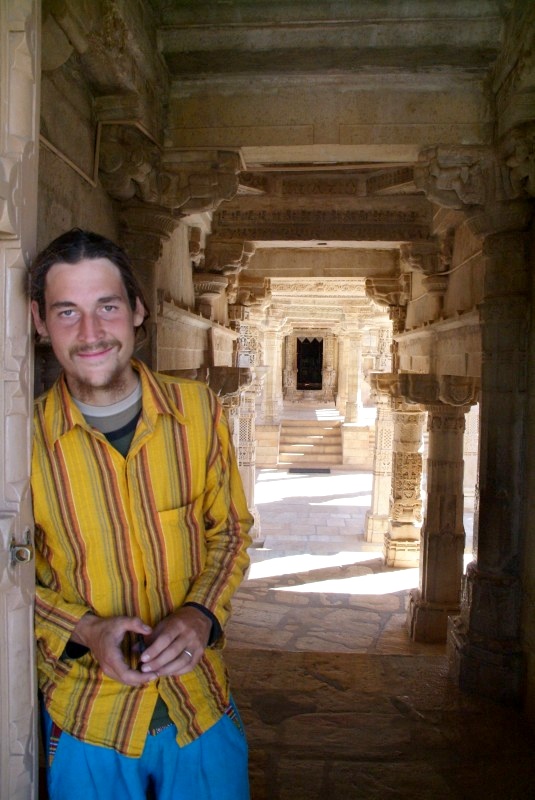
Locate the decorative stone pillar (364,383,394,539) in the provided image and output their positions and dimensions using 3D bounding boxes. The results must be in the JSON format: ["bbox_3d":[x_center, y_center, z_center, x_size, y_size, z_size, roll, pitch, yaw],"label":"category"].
[{"bbox_3d":[1.155,0.606,5.991,0.380,1.529,0.380,0,3,4],"label":"decorative stone pillar"}]

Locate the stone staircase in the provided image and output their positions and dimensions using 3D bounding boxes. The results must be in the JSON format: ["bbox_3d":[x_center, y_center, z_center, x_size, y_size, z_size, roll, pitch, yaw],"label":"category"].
[{"bbox_3d":[0.786,0.756,10.867,1.073,0.682,1.423,0,3,4],"label":"stone staircase"}]

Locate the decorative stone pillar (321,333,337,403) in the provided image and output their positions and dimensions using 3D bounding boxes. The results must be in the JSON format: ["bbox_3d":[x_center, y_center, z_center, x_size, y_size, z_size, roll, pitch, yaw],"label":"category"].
[{"bbox_3d":[1.508,-0.816,14.912,0.374,1.696,0.320,0,3,4],"label":"decorative stone pillar"}]

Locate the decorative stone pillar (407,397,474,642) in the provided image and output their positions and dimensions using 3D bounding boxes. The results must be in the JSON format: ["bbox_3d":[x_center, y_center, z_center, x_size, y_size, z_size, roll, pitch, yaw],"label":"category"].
[{"bbox_3d":[1.120,0.736,3.884,0.420,1.506,0.420,0,3,4],"label":"decorative stone pillar"}]

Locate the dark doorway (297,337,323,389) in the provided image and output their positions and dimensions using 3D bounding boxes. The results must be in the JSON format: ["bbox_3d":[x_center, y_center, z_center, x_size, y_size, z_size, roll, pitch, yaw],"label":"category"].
[{"bbox_3d":[1.076,-0.923,15.134,0.628,1.319,0.180,0,3,4],"label":"dark doorway"}]

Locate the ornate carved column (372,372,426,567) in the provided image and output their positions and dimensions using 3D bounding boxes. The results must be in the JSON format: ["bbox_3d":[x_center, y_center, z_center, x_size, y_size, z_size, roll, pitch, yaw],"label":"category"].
[{"bbox_3d":[1.221,0.587,5.237,0.480,1.653,0.460,0,3,4],"label":"ornate carved column"}]

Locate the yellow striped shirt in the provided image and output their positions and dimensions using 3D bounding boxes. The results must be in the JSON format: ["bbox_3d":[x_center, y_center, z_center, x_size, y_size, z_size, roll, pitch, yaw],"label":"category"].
[{"bbox_3d":[-0.240,0.283,1.100,0.460,0.710,0.290,-3,3,-5],"label":"yellow striped shirt"}]

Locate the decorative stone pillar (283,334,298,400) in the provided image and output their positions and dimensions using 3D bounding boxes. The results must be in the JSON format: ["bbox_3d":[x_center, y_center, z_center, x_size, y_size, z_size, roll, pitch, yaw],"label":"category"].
[{"bbox_3d":[0.552,-0.801,14.974,0.335,1.641,0.320,0,3,4],"label":"decorative stone pillar"}]

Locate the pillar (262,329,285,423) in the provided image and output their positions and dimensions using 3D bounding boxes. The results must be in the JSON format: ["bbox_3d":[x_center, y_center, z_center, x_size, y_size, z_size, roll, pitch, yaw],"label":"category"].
[{"bbox_3d":[0.113,-0.435,10.851,0.360,1.692,0.360,0,3,4],"label":"pillar"}]

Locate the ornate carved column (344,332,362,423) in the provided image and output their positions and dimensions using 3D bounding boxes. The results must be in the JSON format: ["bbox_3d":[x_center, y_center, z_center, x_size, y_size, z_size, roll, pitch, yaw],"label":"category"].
[{"bbox_3d":[1.582,-0.427,11.103,0.340,1.660,0.340,0,3,4],"label":"ornate carved column"}]

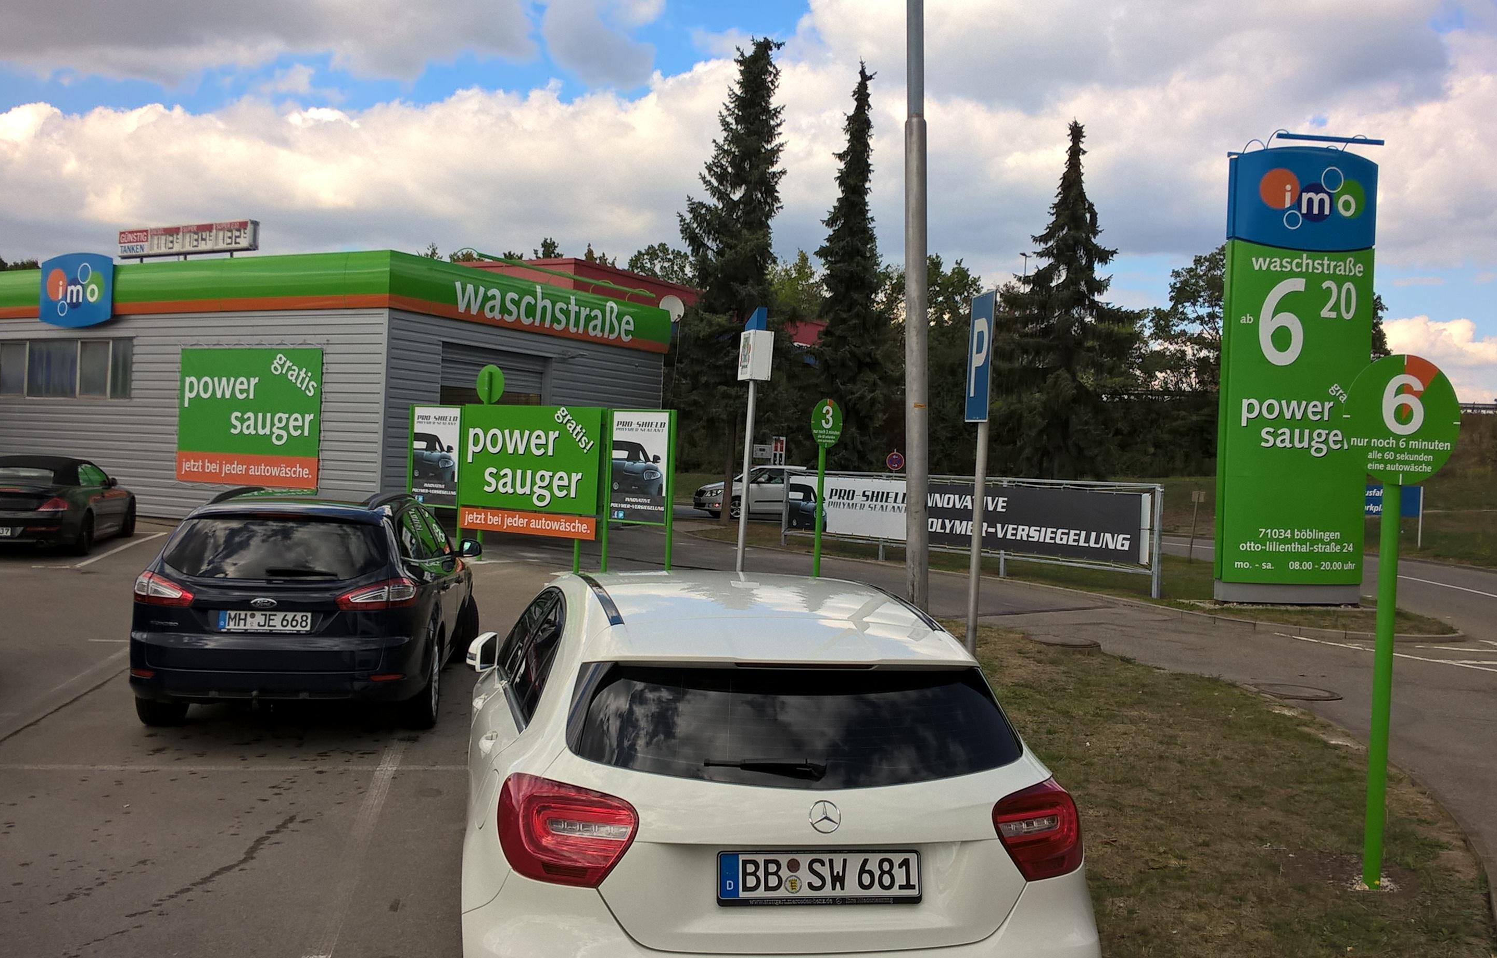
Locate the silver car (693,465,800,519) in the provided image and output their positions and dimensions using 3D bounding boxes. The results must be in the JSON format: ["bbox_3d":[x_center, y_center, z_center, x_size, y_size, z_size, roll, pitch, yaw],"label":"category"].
[{"bbox_3d":[0.368,0.471,41.804,4.150,1.570,1.700,2,0,-26],"label":"silver car"}]

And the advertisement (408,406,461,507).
[{"bbox_3d":[-4.984,-0.369,21.660,1.087,1.599,0.100,3,0,31],"label":"advertisement"}]

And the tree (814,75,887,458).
[{"bbox_3d":[2.853,-5.143,38.000,2.400,13.090,2.400,3,0,0],"label":"tree"}]

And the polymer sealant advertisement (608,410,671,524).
[{"bbox_3d":[-1.542,-0.169,19.587,1.125,1.645,0.100,3,0,31],"label":"polymer sealant advertisement"}]

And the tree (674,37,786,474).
[{"bbox_3d":[-0.379,-5.356,36.800,3.400,13.297,3.400,3,0,0],"label":"tree"}]

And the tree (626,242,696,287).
[{"bbox_3d":[-4.179,-5.381,65.000,5.500,12.004,5.500,3,0,0],"label":"tree"}]

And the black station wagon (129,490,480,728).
[{"bbox_3d":[-3.135,0.847,10.225,1.920,1.510,4.820,3,0,-8],"label":"black station wagon"}]

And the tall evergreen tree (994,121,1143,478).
[{"bbox_3d":[9.915,-4.703,42.000,4.600,12.804,4.600,3,0,0],"label":"tall evergreen tree"}]

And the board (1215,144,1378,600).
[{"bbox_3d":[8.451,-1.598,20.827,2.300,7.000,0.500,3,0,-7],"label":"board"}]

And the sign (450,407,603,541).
[{"bbox_3d":[-3.290,-0.131,20.514,2.647,1.931,0.130,3,0,31],"label":"sign"}]

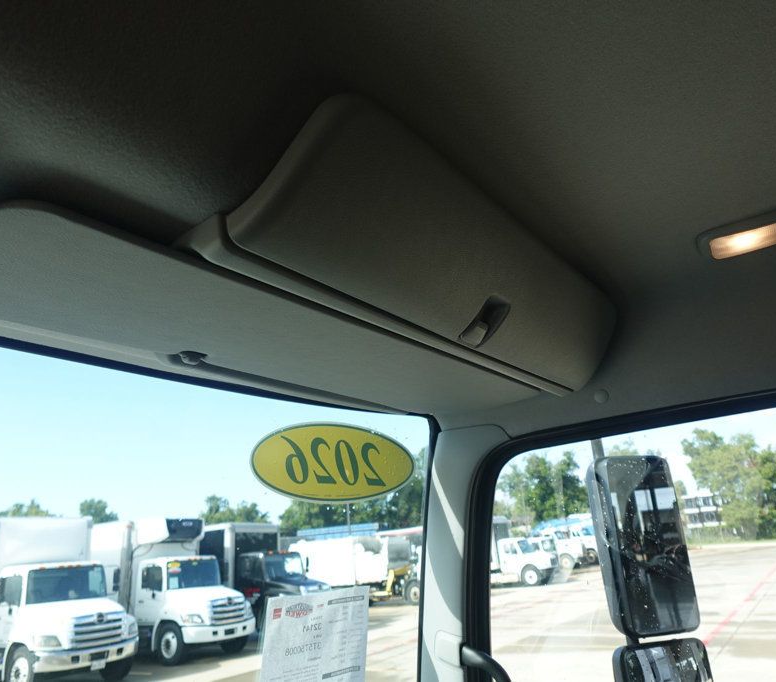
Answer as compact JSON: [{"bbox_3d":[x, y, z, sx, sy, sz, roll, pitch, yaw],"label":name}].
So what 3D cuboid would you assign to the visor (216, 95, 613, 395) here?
[{"bbox_3d":[0.112,-0.067,0.815,0.169,0.171,0.786,-19,-25,35],"label":"visor"}]

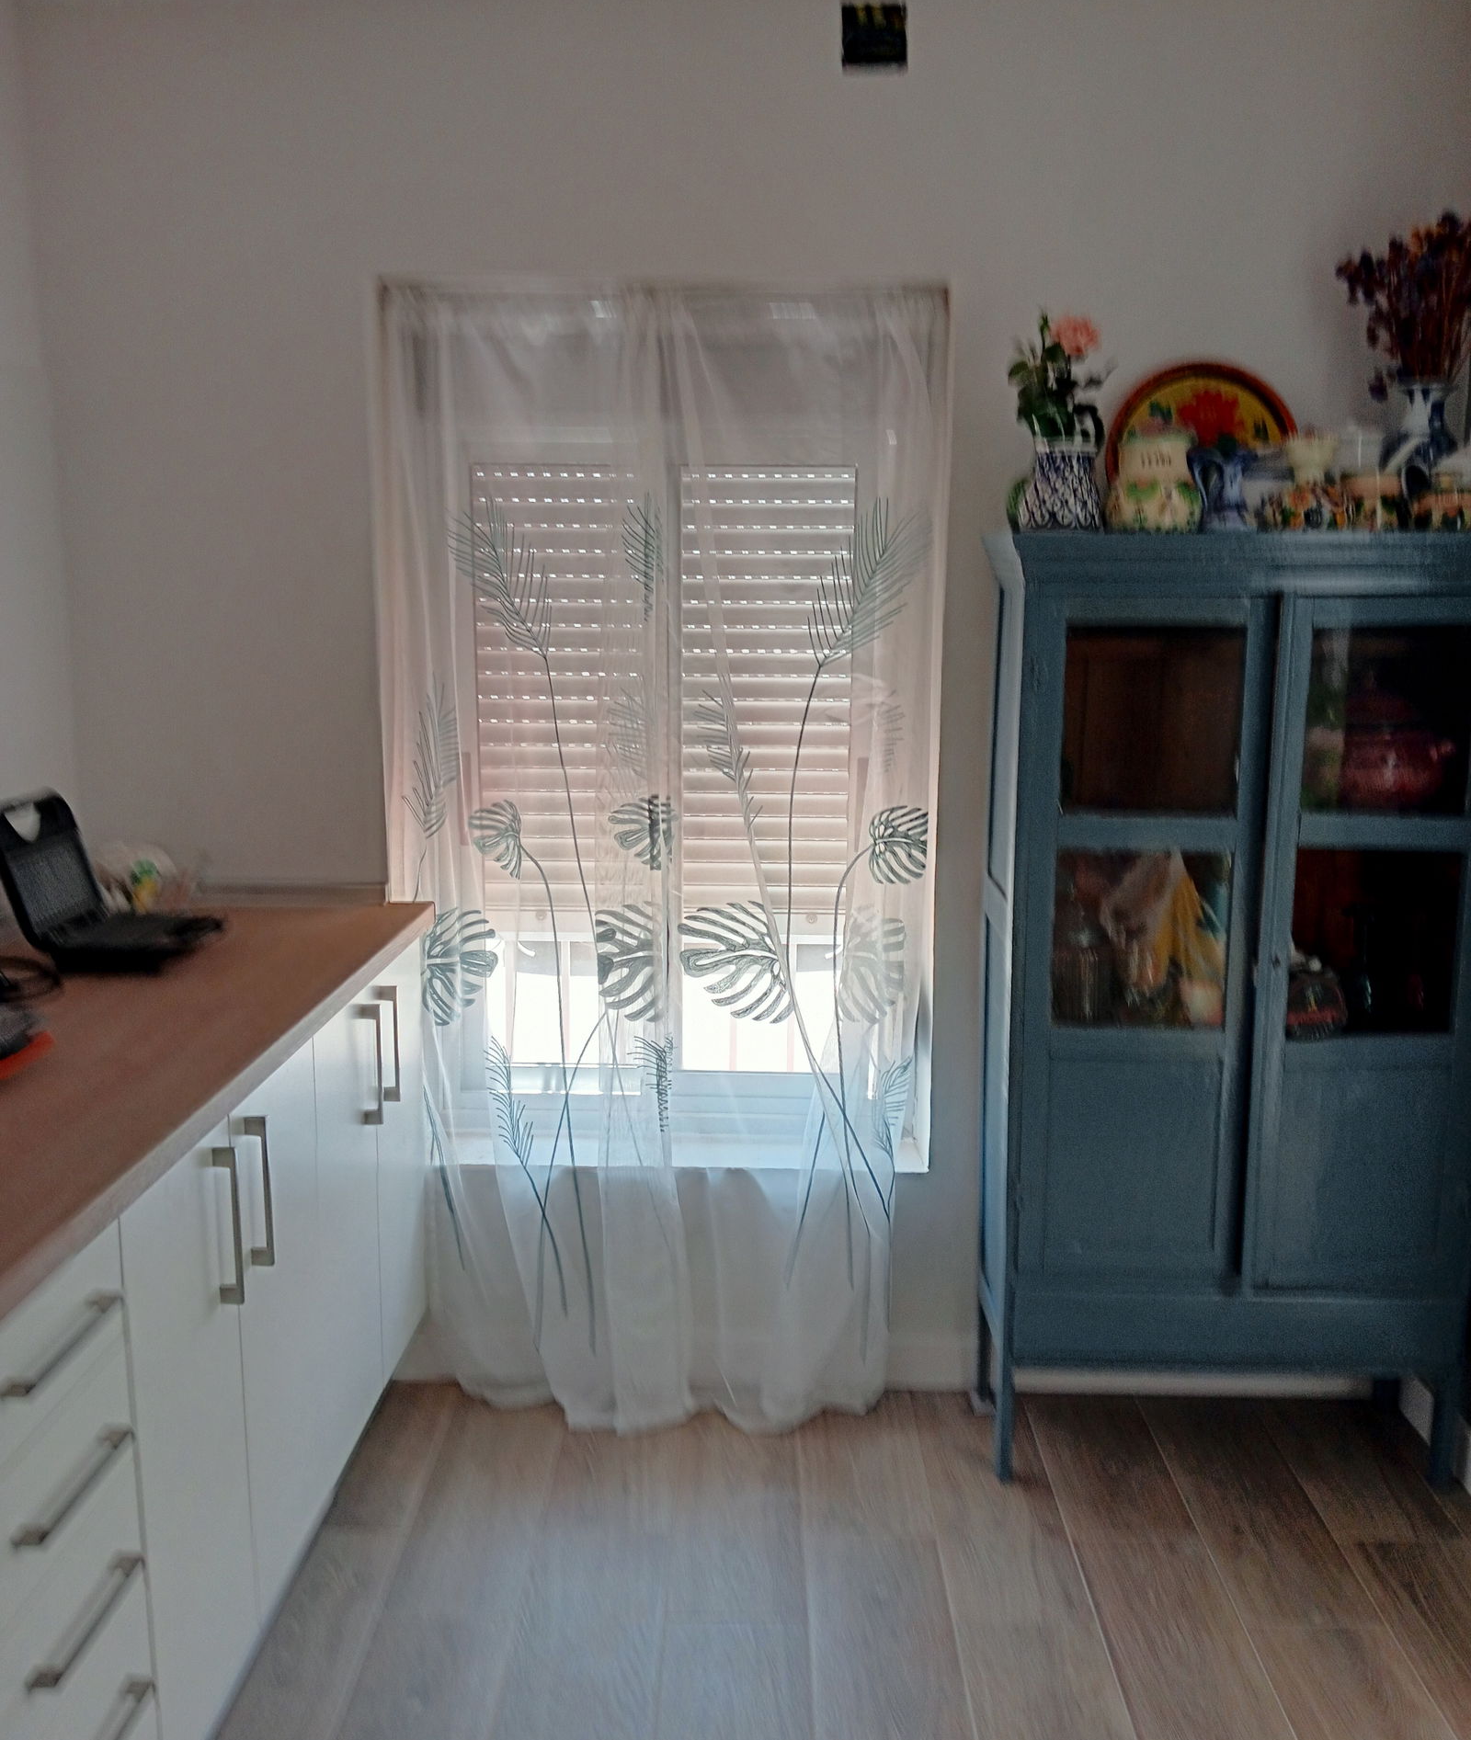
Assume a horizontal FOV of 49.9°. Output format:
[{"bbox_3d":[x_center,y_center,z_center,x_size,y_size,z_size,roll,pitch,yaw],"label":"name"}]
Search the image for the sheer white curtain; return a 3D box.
[{"bbox_3d":[-0.132,0.008,2.764,0.968,1.990,0.200,1,9,1],"label":"sheer white curtain"}]

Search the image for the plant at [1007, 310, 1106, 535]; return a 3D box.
[{"bbox_3d":[0.510,-0.702,2.497,0.156,0.337,0.150,1,9,1],"label":"plant"}]

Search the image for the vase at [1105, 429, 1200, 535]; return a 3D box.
[{"bbox_3d":[0.667,-0.615,2.515,0.151,0.163,0.144,1,9,1],"label":"vase"}]

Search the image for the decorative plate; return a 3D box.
[{"bbox_3d":[0.771,-0.704,2.623,0.317,0.317,0.030,1,-7,1],"label":"decorative plate"}]

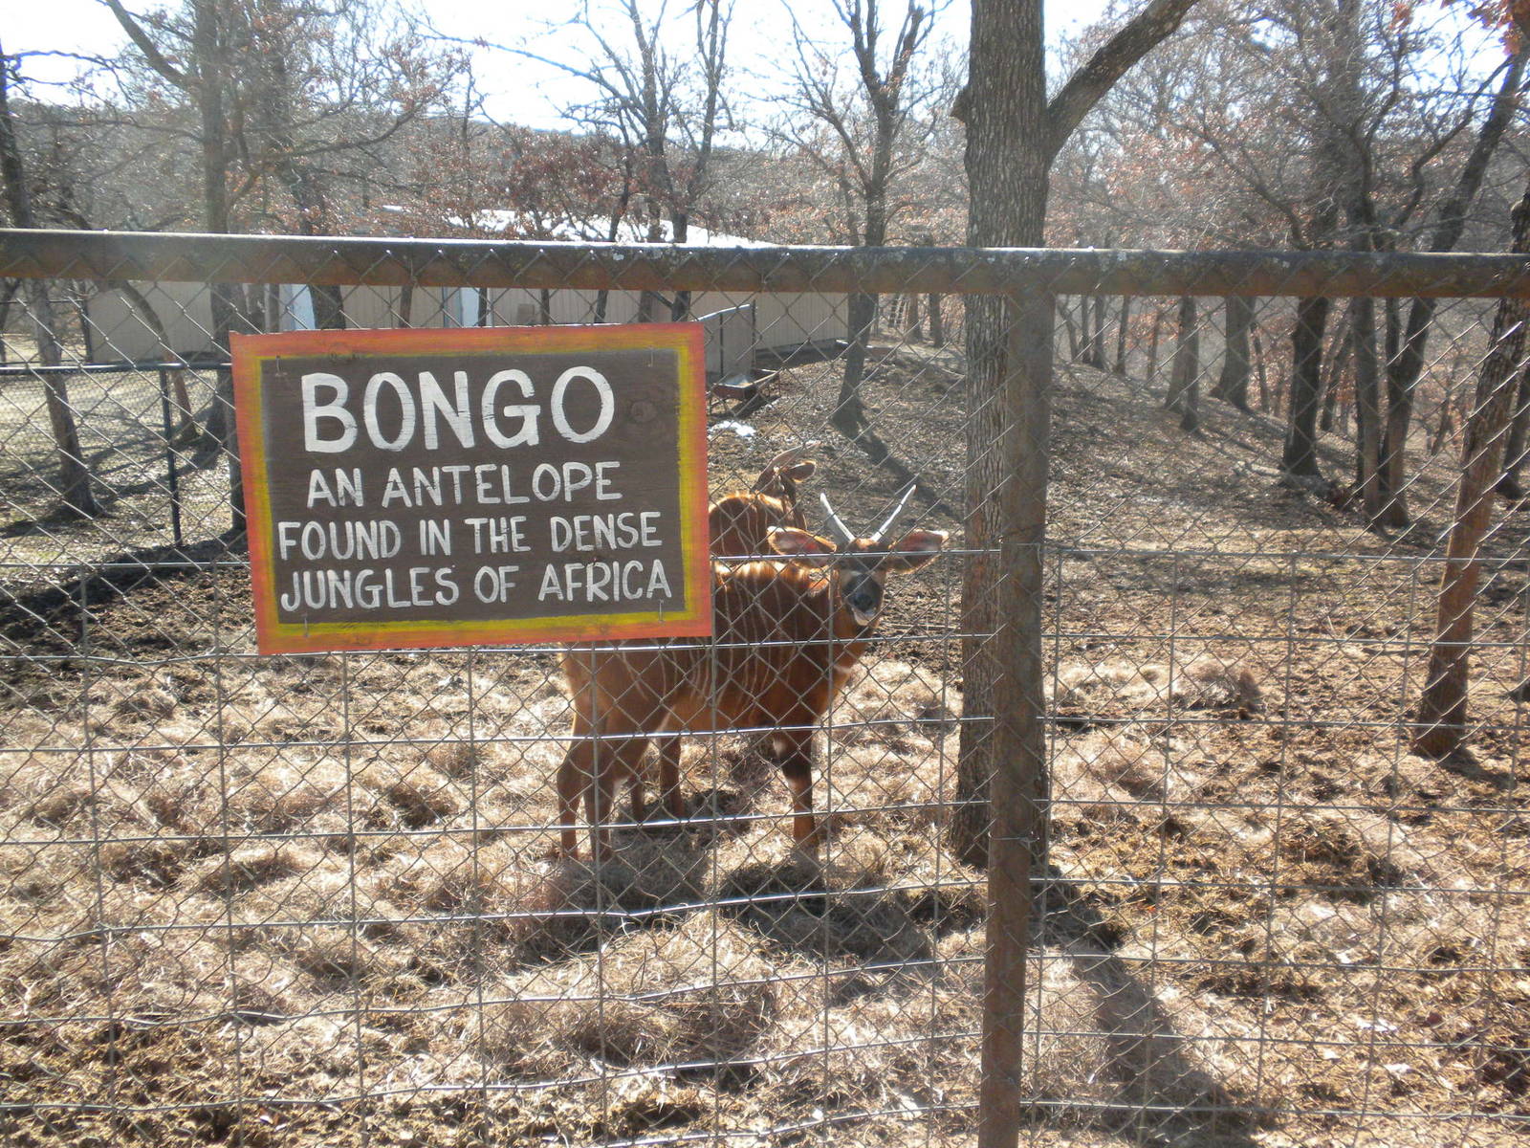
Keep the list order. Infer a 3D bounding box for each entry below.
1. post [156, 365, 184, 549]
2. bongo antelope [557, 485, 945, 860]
[{"bbox_3d":[-3.870,-0.756,10.630,0.050,1.200,0.050,0,14,0],"label":"post"},{"bbox_3d":[-0.030,0.300,4.930,1.170,1.100,0.440,-7,16,-25],"label":"bongo antelope"}]

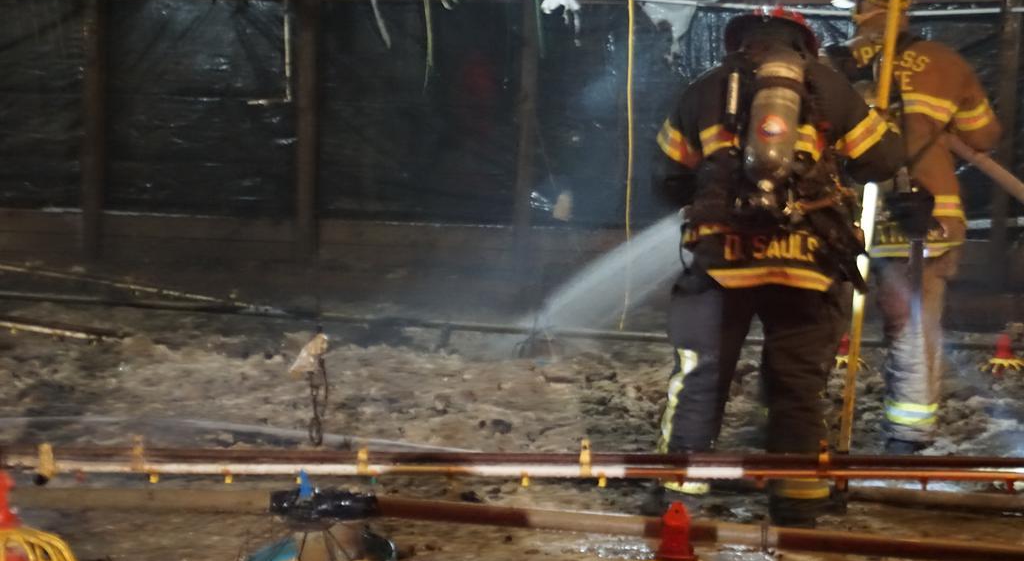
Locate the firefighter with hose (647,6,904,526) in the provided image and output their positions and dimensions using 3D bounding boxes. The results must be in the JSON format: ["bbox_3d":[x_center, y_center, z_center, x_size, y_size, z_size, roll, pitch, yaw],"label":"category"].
[{"bbox_3d":[0.890,-0.050,7.100,0.800,1.730,0.620,1,8,-3],"label":"firefighter with hose"}]

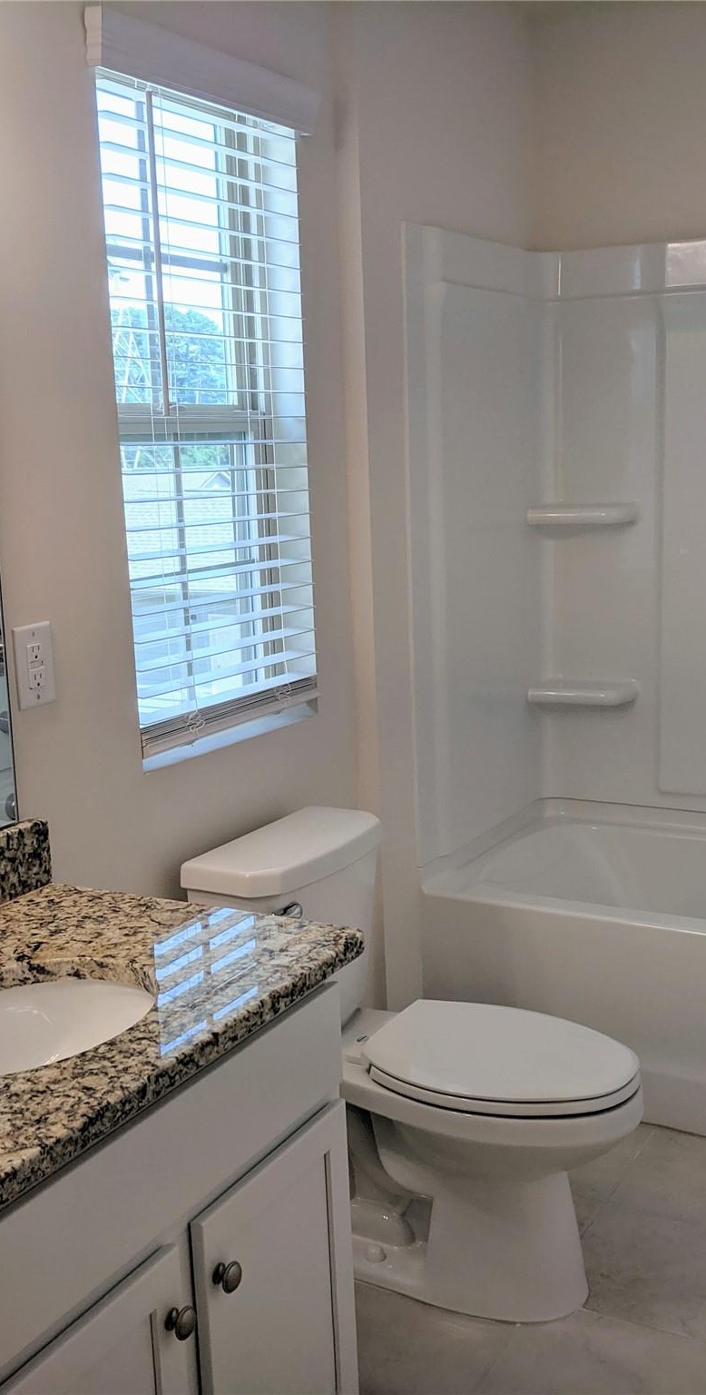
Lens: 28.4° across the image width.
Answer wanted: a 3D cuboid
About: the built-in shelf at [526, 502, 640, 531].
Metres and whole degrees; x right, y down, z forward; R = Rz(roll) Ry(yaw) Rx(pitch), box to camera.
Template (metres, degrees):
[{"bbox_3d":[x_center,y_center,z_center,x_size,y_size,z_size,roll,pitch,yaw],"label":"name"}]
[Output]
[{"bbox_3d":[0.581,-0.465,3.533,0.262,0.044,0.110,4,12,29],"label":"built-in shelf"}]

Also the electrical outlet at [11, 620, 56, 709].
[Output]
[{"bbox_3d":[-0.471,-0.047,2.073,0.009,0.122,0.077,4,12,29],"label":"electrical outlet"}]

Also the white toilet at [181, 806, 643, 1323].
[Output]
[{"bbox_3d":[0.139,0.637,2.460,0.747,0.740,0.435,4,12,29],"label":"white toilet"}]

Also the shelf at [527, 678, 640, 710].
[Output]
[{"bbox_3d":[0.597,-0.012,3.615,0.264,0.044,0.110,4,12,29],"label":"shelf"}]

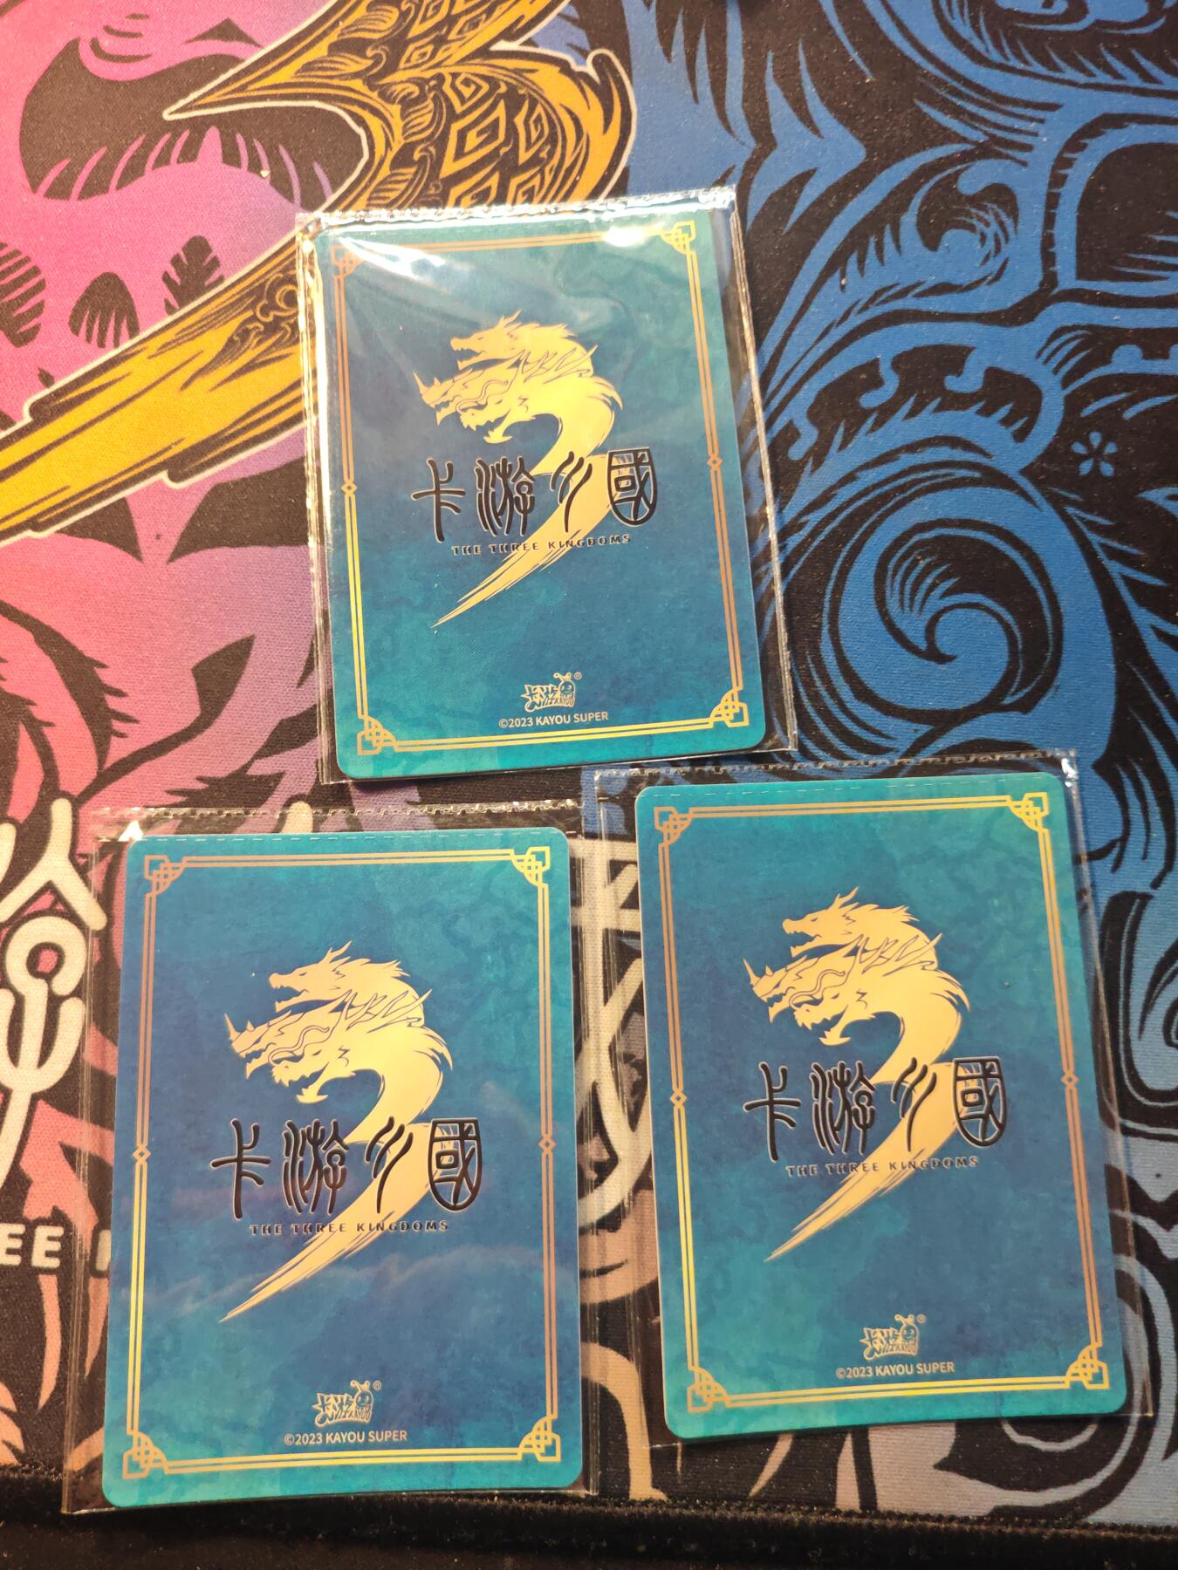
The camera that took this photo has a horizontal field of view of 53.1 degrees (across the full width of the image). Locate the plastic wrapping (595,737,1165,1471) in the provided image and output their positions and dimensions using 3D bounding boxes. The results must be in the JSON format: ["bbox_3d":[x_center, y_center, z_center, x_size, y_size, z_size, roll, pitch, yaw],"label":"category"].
[{"bbox_3d":[0.039,0.042,0.166,0.070,0.002,0.092,-2,80,-2],"label":"plastic wrapping"}]

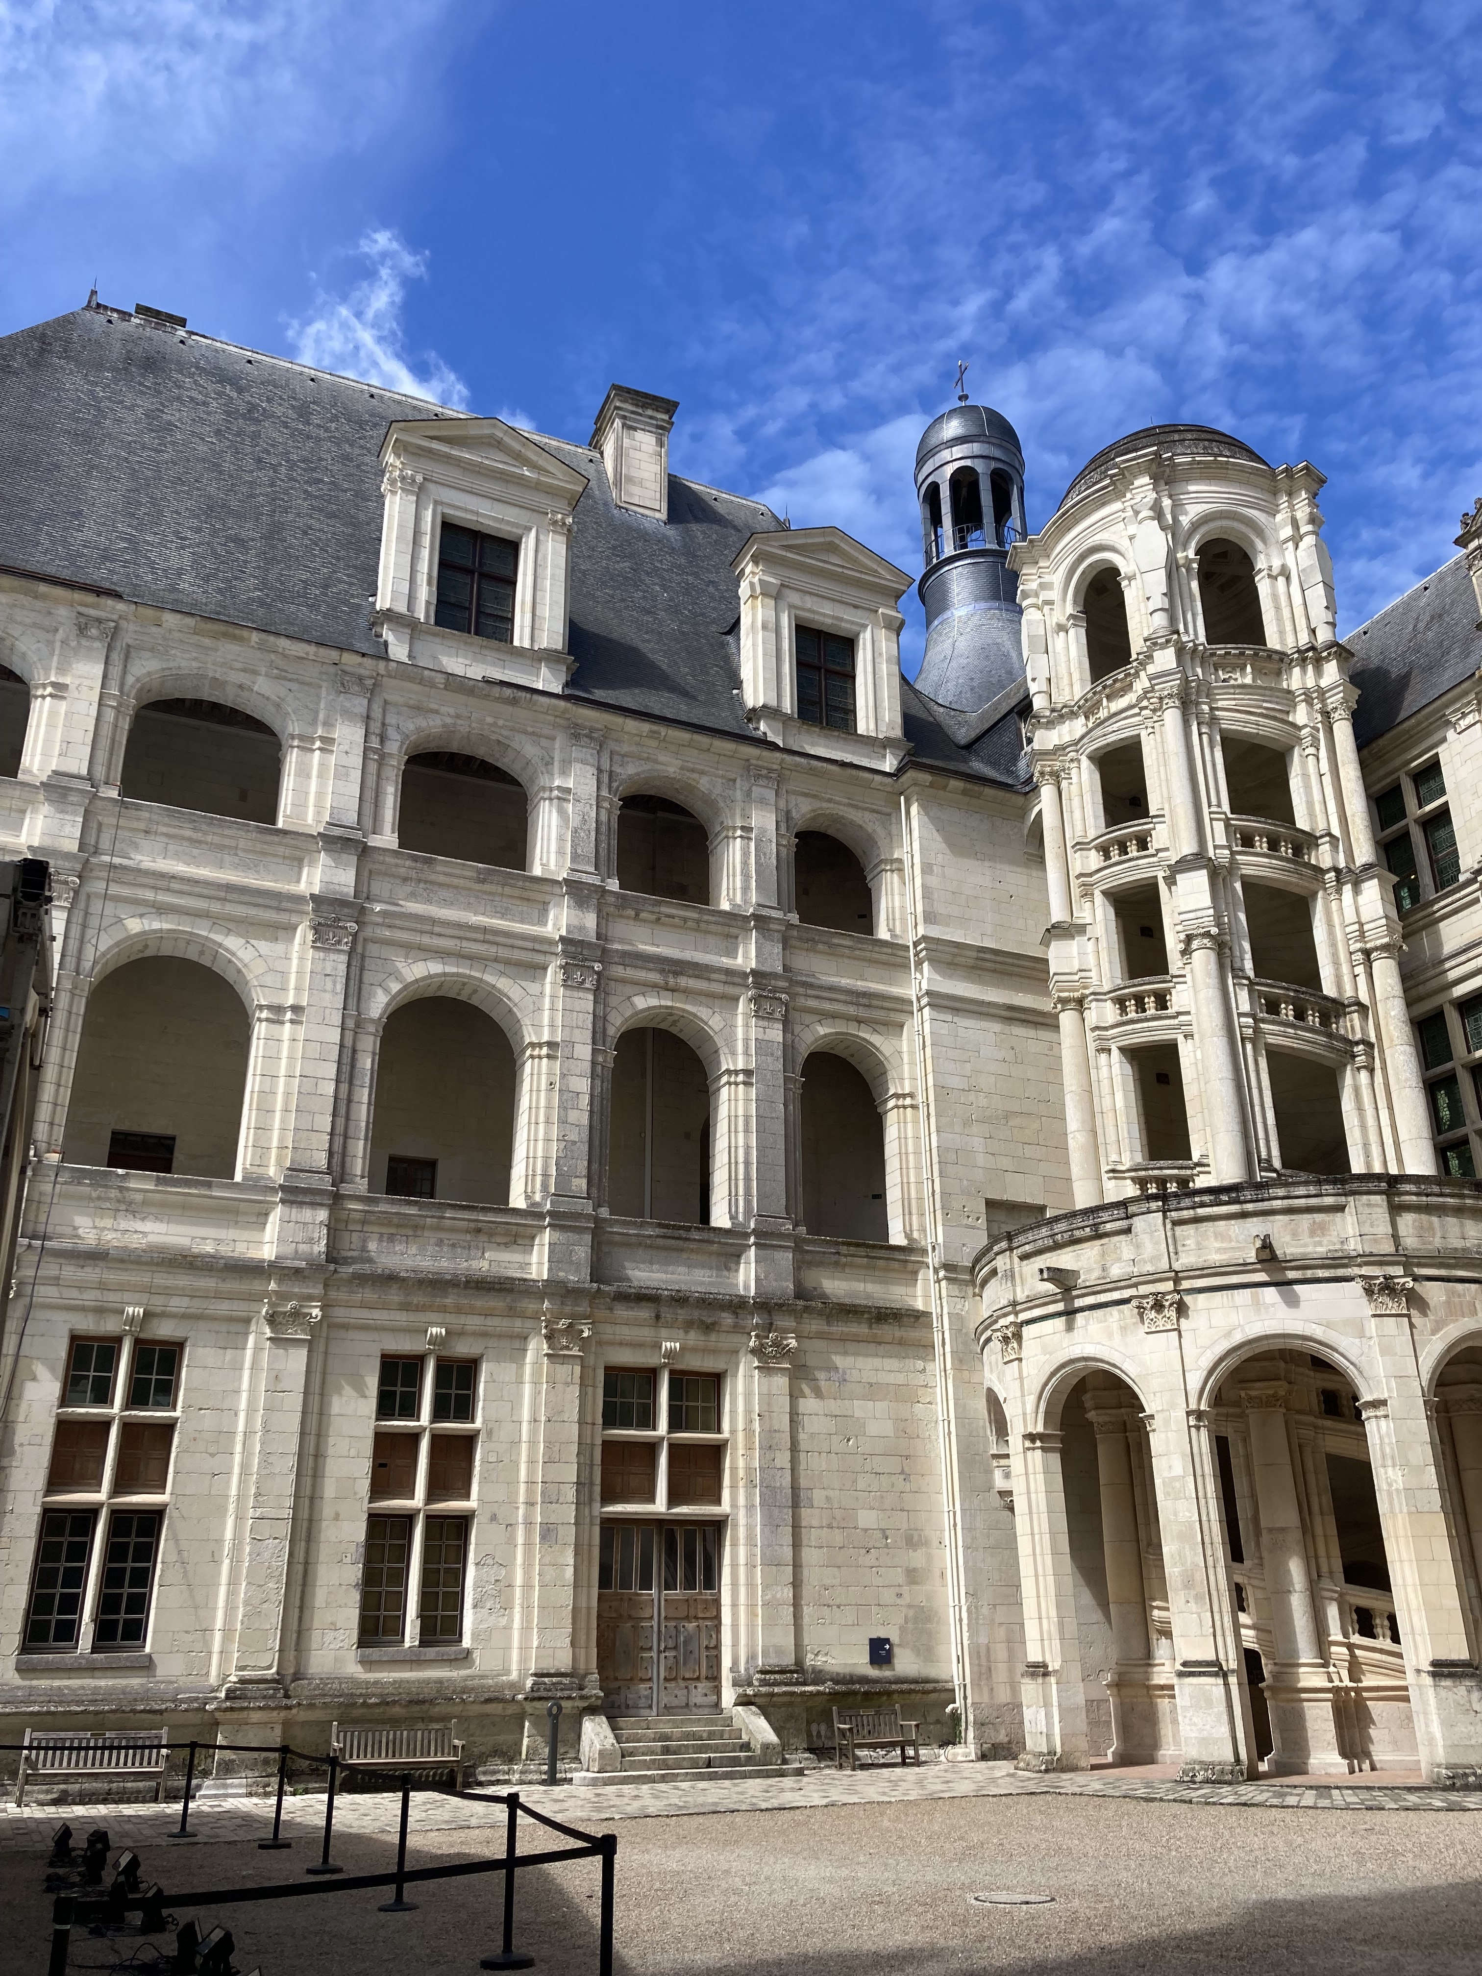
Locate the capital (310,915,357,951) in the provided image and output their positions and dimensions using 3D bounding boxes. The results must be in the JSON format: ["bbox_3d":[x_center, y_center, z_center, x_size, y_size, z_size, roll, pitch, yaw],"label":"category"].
[{"bbox_3d":[-7.004,-0.925,27.479,0.760,0.560,0.300,9,-25,-23],"label":"capital"}]

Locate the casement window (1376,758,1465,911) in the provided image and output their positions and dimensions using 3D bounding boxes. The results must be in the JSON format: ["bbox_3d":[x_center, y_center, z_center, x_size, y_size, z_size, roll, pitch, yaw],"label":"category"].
[{"bbox_3d":[13.943,-3.111,32.705,0.350,2.850,1.850,8,-23,-20],"label":"casement window"}]

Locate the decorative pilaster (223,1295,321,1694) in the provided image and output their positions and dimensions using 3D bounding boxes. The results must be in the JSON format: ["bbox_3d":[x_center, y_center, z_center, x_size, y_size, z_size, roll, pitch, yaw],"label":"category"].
[{"bbox_3d":[-6.955,7.486,23.820,0.900,5.620,0.380,9,-24,-23],"label":"decorative pilaster"}]

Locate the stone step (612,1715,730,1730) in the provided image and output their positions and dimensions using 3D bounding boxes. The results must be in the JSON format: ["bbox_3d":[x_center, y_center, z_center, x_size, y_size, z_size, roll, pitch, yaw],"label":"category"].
[{"bbox_3d":[-1.235,12.442,27.021,2.250,0.190,0.400,9,-25,-23],"label":"stone step"}]

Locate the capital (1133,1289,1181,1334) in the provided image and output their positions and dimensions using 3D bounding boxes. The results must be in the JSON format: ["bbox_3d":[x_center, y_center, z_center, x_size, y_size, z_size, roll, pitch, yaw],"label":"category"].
[{"bbox_3d":[7.124,5.550,27.247,0.850,0.640,0.350,-16,-28,32],"label":"capital"}]

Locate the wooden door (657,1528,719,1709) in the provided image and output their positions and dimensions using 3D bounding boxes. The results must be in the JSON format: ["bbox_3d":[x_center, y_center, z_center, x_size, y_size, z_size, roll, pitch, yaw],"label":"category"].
[{"bbox_3d":[-0.871,10.786,27.454,1.160,3.050,0.100,9,-24,-23],"label":"wooden door"}]

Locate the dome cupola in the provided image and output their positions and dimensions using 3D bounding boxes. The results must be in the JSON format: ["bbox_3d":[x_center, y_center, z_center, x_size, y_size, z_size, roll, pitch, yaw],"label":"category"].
[{"bbox_3d":[6.965,-12.786,47.210,3.500,13.000,3.500,-1,-23,0],"label":"dome cupola"}]

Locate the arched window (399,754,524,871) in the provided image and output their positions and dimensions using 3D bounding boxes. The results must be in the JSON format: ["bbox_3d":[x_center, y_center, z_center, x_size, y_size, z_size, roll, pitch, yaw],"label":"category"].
[{"bbox_3d":[-5.119,-3.427,29.819,2.430,2.400,0.500,9,-24,-23],"label":"arched window"}]

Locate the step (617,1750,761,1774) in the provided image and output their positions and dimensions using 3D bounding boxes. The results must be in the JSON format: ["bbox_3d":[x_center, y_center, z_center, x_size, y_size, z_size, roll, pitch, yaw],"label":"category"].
[{"bbox_3d":[-0.811,11.967,24.706,2.330,0.163,0.370,9,-25,-23],"label":"step"}]

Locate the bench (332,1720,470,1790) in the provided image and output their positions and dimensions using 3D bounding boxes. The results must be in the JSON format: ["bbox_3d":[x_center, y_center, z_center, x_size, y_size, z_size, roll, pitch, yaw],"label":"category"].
[{"bbox_3d":[-5.146,11.643,24.196,1.850,0.950,0.620,9,-25,-23],"label":"bench"}]

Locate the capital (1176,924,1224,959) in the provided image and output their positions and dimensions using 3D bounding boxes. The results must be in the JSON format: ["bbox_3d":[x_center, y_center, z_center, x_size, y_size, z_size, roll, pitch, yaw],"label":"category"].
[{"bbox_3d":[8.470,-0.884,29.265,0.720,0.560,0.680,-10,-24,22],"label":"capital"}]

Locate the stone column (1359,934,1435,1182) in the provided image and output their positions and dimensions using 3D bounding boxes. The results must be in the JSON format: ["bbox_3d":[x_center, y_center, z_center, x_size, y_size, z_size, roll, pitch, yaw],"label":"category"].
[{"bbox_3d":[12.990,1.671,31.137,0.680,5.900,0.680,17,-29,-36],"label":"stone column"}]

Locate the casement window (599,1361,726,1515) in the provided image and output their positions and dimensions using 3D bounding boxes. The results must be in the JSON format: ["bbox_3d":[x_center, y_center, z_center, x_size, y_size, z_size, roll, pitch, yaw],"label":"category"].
[{"bbox_3d":[-1.315,7.698,27.068,2.290,2.360,0.250,9,-25,-23],"label":"casement window"}]

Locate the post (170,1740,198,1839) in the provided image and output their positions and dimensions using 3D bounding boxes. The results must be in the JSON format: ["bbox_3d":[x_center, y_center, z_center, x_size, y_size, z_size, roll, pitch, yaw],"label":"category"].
[{"bbox_3d":[-6.342,9.187,18.331,0.340,0.950,0.340,9,-24,-23],"label":"post"}]

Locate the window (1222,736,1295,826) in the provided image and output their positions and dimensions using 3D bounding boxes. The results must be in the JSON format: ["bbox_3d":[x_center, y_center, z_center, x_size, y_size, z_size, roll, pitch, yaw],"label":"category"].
[{"bbox_3d":[10.089,-3.918,31.025,1.500,1.850,0.450,3,-22,-7],"label":"window"}]

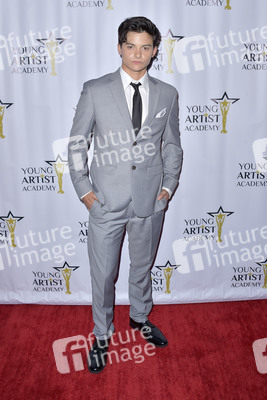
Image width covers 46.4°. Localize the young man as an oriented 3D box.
[{"bbox_3d":[-0.030,-0.002,1.646,0.580,1.760,0.400,-5,13,-17],"label":"young man"}]

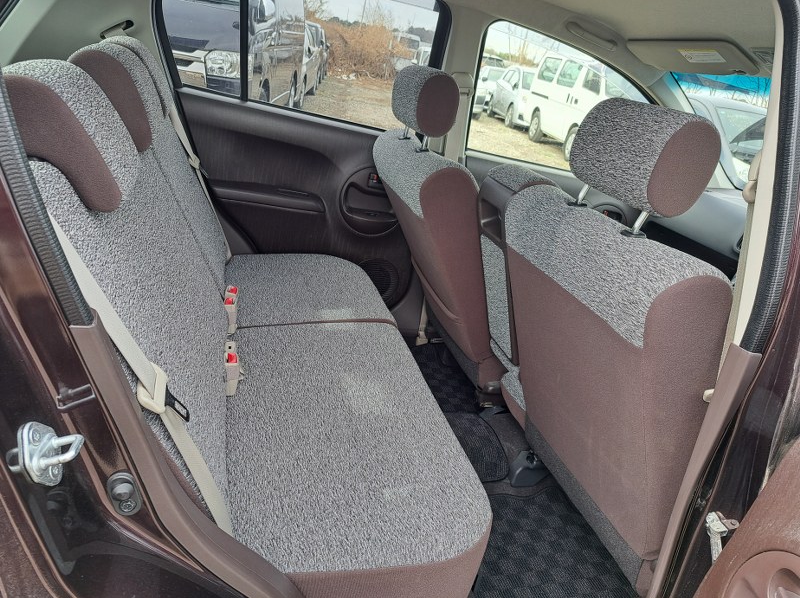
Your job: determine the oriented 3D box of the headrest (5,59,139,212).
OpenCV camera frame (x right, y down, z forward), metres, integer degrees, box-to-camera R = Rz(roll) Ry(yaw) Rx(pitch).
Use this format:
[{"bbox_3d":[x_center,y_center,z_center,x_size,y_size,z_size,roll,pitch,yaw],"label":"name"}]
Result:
[{"bbox_3d":[-0.424,-0.213,0.699,0.155,0.165,0.250,-11,28,-14],"label":"headrest"}]

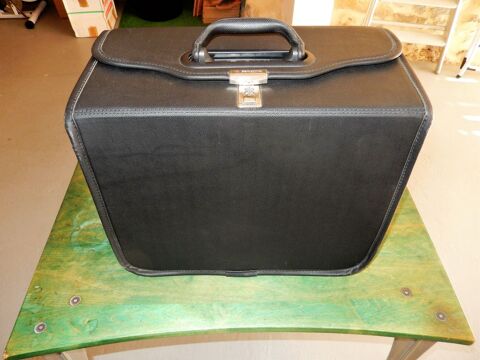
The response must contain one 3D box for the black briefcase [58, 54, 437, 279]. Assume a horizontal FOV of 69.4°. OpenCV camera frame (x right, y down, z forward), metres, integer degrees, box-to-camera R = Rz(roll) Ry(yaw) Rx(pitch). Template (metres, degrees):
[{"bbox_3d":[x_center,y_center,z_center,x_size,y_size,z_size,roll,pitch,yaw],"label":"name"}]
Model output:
[{"bbox_3d":[0.011,-0.027,0.614,0.450,0.355,0.212,0,44,0],"label":"black briefcase"}]

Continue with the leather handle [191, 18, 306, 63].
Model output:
[{"bbox_3d":[0.011,-0.198,0.491,0.155,0.058,0.030,0,44,0],"label":"leather handle"}]

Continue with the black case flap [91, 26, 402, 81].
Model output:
[{"bbox_3d":[0.011,-0.195,0.517,0.458,0.027,0.145,0,44,0],"label":"black case flap"}]

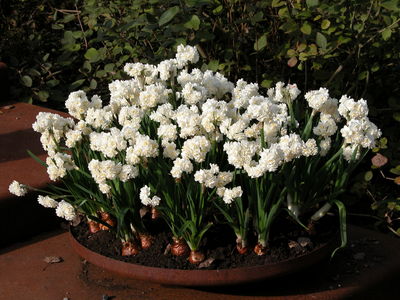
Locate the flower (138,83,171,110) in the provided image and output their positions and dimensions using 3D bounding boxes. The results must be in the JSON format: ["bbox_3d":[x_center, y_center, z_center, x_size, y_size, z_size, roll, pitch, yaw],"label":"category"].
[{"bbox_3d":[-0.129,-0.151,3.009,0.088,0.077,0.076,-1,16,-2],"label":"flower"}]

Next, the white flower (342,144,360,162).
[{"bbox_3d":[0.408,0.009,2.860,0.047,0.047,0.050,-6,18,-20],"label":"white flower"}]

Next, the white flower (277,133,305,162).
[{"bbox_3d":[0.228,-0.004,2.650,0.065,0.068,0.065,0,15,0],"label":"white flower"}]

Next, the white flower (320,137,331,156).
[{"bbox_3d":[0.332,-0.009,2.810,0.029,0.051,0.040,0,15,0],"label":"white flower"}]

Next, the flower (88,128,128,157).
[{"bbox_3d":[-0.241,-0.017,2.772,0.096,0.076,0.080,-2,16,-5],"label":"flower"}]

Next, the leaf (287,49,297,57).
[{"bbox_3d":[0.293,-0.312,3.400,0.031,0.024,0.014,0,17,0],"label":"leaf"}]

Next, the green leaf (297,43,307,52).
[{"bbox_3d":[0.339,-0.342,3.550,0.033,0.033,0.015,1,16,5],"label":"green leaf"}]

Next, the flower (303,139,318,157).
[{"bbox_3d":[0.285,-0.006,2.740,0.040,0.045,0.042,-5,18,-15],"label":"flower"}]

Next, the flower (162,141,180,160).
[{"bbox_3d":[-0.072,0.001,2.700,0.046,0.049,0.046,0,15,0],"label":"flower"}]

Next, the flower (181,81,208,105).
[{"bbox_3d":[-0.015,-0.156,2.930,0.075,0.059,0.067,0,17,0],"label":"flower"}]

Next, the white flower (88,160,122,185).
[{"bbox_3d":[-0.237,0.054,2.666,0.083,0.063,0.068,-2,16,-5],"label":"white flower"}]

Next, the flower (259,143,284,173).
[{"bbox_3d":[0.175,0.018,2.610,0.062,0.071,0.062,0,16,4],"label":"flower"}]

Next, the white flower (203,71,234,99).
[{"bbox_3d":[0.052,-0.185,3.000,0.088,0.077,0.070,0,17,0],"label":"white flower"}]

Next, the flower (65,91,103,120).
[{"bbox_3d":[-0.307,-0.117,2.800,0.100,0.077,0.091,0,15,0],"label":"flower"}]

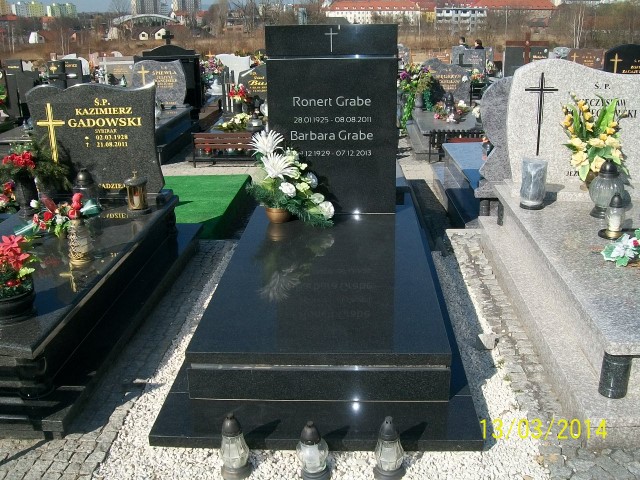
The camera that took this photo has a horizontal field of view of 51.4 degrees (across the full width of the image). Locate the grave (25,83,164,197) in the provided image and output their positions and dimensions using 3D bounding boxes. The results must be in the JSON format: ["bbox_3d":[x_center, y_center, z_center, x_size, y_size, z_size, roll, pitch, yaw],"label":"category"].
[{"bbox_3d":[-1.305,-0.583,3.861,0.740,0.630,0.085,0,18,3],"label":"grave"}]

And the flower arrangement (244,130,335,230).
[{"bbox_3d":[-0.167,-0.338,3.653,0.480,0.480,0.330,0,18,3],"label":"flower arrangement"}]

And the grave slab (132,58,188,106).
[{"bbox_3d":[-2.148,-2.105,8.923,0.680,0.640,0.090,0,18,3],"label":"grave slab"}]

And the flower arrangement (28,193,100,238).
[{"bbox_3d":[-1.339,-0.139,3.487,0.330,0.180,0.220,0,18,3],"label":"flower arrangement"}]

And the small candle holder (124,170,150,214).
[{"bbox_3d":[-1.069,-0.284,3.881,0.140,0.240,0.140,0,19,3],"label":"small candle holder"}]

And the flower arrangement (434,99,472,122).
[{"bbox_3d":[1.679,-1.647,8.500,0.470,0.230,0.360,0,19,3],"label":"flower arrangement"}]

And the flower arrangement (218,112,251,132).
[{"bbox_3d":[-0.989,-1.359,7.700,0.360,0.180,0.300,0,19,3],"label":"flower arrangement"}]

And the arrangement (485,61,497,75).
[{"bbox_3d":[3.586,-3.628,14.000,0.240,0.290,0.220,0,19,3],"label":"arrangement"}]

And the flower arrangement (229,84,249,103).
[{"bbox_3d":[-1.065,-1.915,8.700,0.250,0.230,0.220,0,19,3],"label":"flower arrangement"}]

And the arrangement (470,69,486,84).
[{"bbox_3d":[2.750,-2.837,11.550,0.290,0.280,0.250,0,18,3],"label":"arrangement"}]

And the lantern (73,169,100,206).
[{"bbox_3d":[-1.421,-0.312,3.983,0.140,0.240,0.140,0,19,3],"label":"lantern"}]

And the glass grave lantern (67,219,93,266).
[{"bbox_3d":[-1.248,0.005,3.419,0.125,0.240,0.125,0,20,4],"label":"glass grave lantern"}]

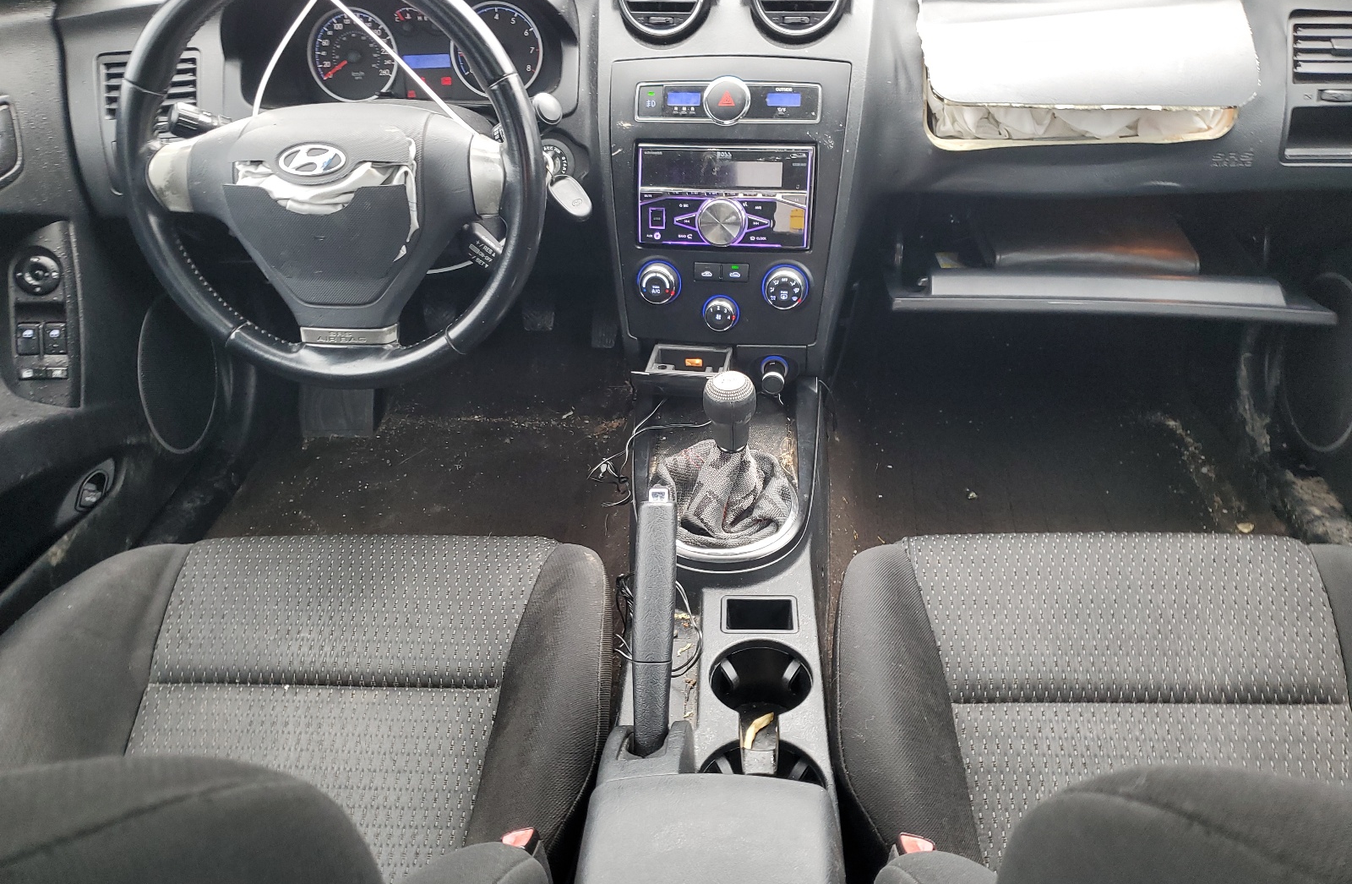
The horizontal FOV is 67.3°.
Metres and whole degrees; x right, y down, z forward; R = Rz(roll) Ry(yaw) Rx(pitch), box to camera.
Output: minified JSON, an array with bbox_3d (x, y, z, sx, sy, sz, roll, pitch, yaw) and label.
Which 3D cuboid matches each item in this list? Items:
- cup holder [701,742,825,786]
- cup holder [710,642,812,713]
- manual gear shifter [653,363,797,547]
[{"bbox_3d":[0.057,0.255,0.689,0.082,0.060,0.082,1,34,3],"label":"cup holder"},{"bbox_3d":[0.064,0.202,0.775,0.078,0.060,0.078,1,34,3],"label":"cup holder"},{"bbox_3d":[0.047,0.000,0.919,0.138,0.150,0.150,1,35,3],"label":"manual gear shifter"}]

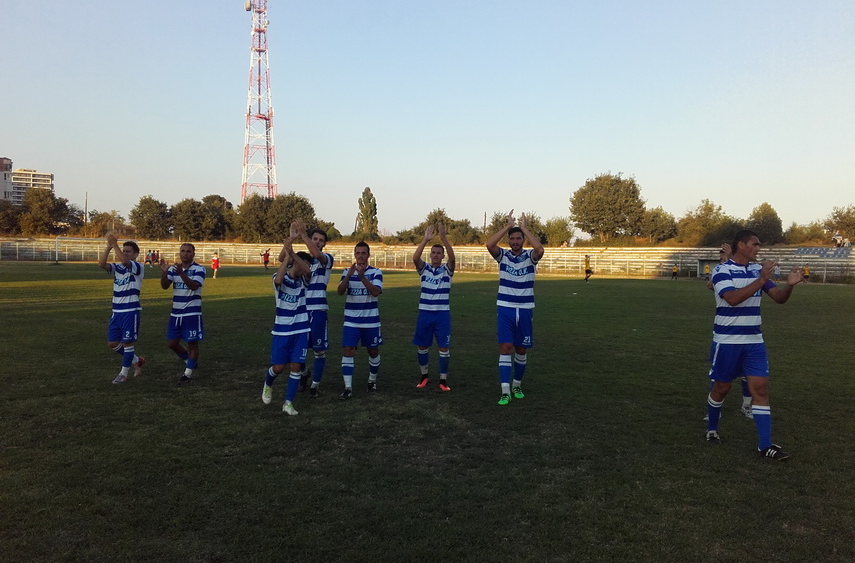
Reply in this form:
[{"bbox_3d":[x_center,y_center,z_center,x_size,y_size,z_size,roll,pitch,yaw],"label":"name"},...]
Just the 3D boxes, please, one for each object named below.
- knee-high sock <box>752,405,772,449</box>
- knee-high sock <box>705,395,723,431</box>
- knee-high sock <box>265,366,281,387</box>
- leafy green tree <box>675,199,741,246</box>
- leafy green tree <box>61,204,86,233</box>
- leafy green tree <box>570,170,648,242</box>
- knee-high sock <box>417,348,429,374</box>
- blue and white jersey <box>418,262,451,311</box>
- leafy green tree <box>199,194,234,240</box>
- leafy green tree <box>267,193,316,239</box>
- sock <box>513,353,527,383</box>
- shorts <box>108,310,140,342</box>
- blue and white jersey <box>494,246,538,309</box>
[{"bbox_3d":[2.695,1.177,6.150,0.135,0.355,0.130,-7,-2,44],"label":"knee-high sock"},{"bbox_3d":[2.497,1.147,6.650,0.125,0.320,0.130,-4,15,-37],"label":"knee-high sock"},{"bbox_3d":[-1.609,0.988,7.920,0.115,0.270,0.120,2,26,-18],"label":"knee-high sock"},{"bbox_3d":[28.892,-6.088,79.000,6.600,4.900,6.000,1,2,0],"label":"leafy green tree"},{"bbox_3d":[-47.163,-8.393,102.000,3.600,4.200,3.600,1,2,0],"label":"leafy green tree"},{"bbox_3d":[19.514,-8.131,83.000,8.300,7.700,8.000,1,2,0],"label":"leafy green tree"},{"bbox_3d":[-0.050,0.948,9.150,0.125,0.330,0.140,-2,2,11],"label":"knee-high sock"},{"bbox_3d":[0.085,0.072,9.250,0.440,0.580,0.260,1,2,1],"label":"blue and white jersey"},{"bbox_3d":[-29.694,-9.169,108.000,5.200,6.800,5.200,1,2,0],"label":"leafy green tree"},{"bbox_3d":[-19.540,-9.267,110.000,7.200,6.800,6.600,1,2,0],"label":"leafy green tree"},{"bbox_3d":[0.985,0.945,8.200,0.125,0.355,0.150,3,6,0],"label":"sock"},{"bbox_3d":[-3.799,0.577,9.600,0.400,0.390,0.320,1,2,5],"label":"shorts"},{"bbox_3d":[0.952,-0.032,8.100,0.440,0.630,0.300,1,2,0],"label":"blue and white jersey"}]

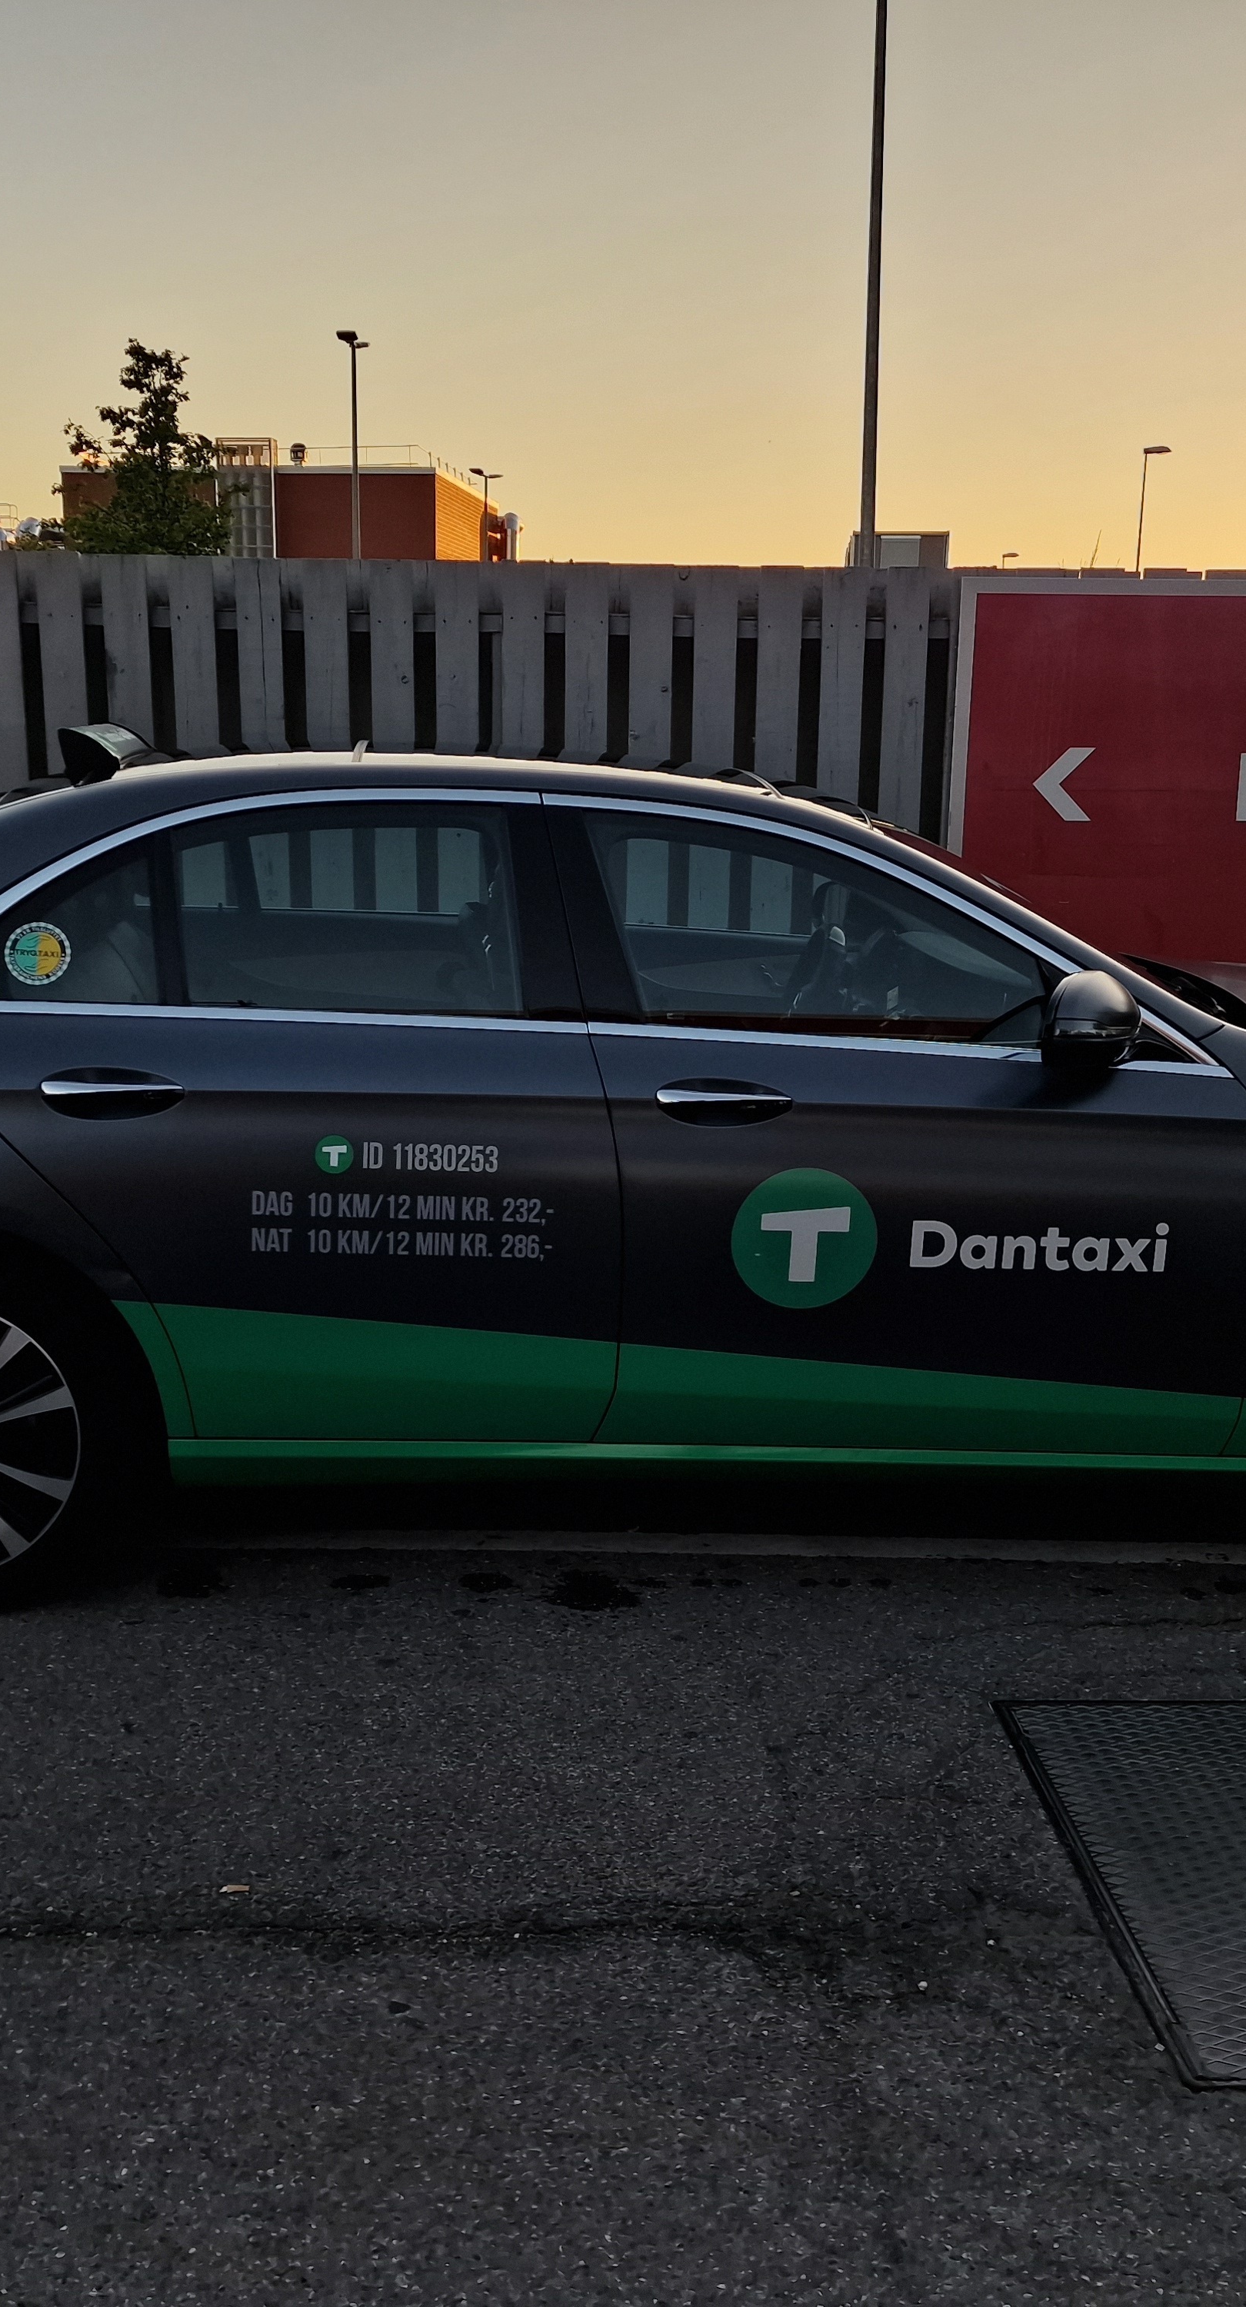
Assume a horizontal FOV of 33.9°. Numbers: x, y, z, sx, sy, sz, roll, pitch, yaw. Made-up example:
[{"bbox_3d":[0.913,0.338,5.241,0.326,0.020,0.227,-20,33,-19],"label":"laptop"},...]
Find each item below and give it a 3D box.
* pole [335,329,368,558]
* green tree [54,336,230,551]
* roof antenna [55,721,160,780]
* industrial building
[{"bbox_3d":[-4.997,-11.207,38.501,0.500,8.081,1.400,6,13,20],"label":"pole"},{"bbox_3d":[-7.344,-9.073,31.814,2.800,6.755,2.800,-2,13,-12],"label":"green tree"},{"bbox_3d":[-1.015,-0.785,4.030,0.160,0.120,0.340,0,13,-4],"label":"roof antenna"},{"bbox_3d":[-17.286,-29.845,109.158,19.500,13.268,20.000,2,13,4],"label":"industrial building"}]

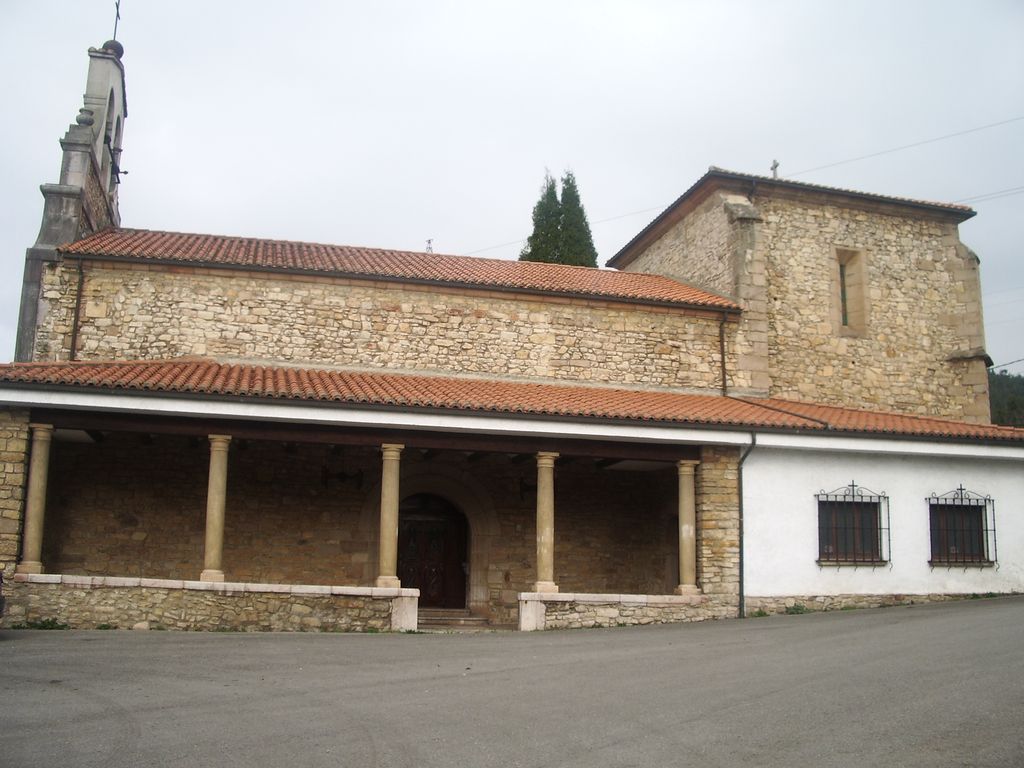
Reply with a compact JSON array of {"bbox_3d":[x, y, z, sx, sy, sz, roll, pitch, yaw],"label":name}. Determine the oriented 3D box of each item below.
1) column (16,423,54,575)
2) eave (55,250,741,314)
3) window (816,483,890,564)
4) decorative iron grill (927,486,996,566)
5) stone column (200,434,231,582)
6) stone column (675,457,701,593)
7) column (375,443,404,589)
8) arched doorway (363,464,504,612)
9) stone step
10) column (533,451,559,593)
[{"bbox_3d":[-7.943,1.915,17.308,0.388,2.471,0.388,4,-10,-11],"label":"column"},{"bbox_3d":[-2.077,-2.226,23.289,15.279,0.283,0.510,4,-10,-11],"label":"eave"},{"bbox_3d":[6.555,2.684,19.934,1.455,1.567,0.224,4,-10,-11],"label":"window"},{"bbox_3d":[8.820,2.808,20.377,1.426,1.574,0.224,4,-10,-11],"label":"decorative iron grill"},{"bbox_3d":[-5.087,2.135,17.855,0.388,2.503,0.388,4,-10,-11],"label":"stone column"},{"bbox_3d":[3.316,2.694,19.481,0.388,2.492,0.388,4,-10,-11],"label":"stone column"},{"bbox_3d":[-2.161,2.345,18.419,0.388,2.543,0.388,4,-10,-11],"label":"column"},{"bbox_3d":[-1.757,3.399,22.704,2.899,3.285,0.510,4,-10,-11],"label":"arched doorway"},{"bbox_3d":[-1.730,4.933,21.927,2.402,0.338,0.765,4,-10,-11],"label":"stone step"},{"bbox_3d":[0.627,2.520,18.960,0.388,2.553,0.388,4,-10,-11],"label":"column"}]

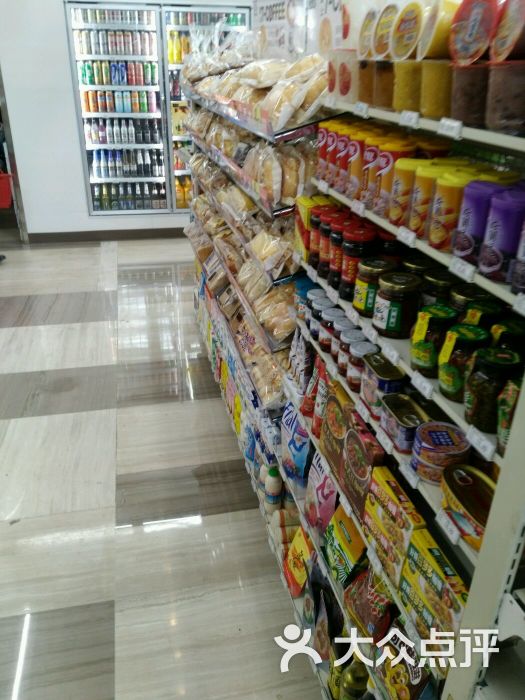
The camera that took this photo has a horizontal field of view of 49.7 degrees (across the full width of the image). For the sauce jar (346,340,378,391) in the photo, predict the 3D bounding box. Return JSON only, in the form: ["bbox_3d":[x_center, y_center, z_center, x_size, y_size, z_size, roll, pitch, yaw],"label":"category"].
[{"bbox_3d":[0.201,0.036,1.135,0.056,0.087,0.056,1,27,0],"label":"sauce jar"}]

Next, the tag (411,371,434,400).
[{"bbox_3d":[0.317,0.069,1.123,0.006,0.028,0.070,9,24,-20],"label":"tag"}]

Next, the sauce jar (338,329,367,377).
[{"bbox_3d":[0.188,0.008,1.191,0.055,0.087,0.055,1,27,0],"label":"sauce jar"}]

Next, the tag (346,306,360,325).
[{"bbox_3d":[0.189,-0.073,1.182,0.006,0.019,0.062,9,23,-19],"label":"tag"}]

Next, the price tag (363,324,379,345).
[{"bbox_3d":[0.255,-0.037,1.338,0.006,0.028,0.070,9,24,-20],"label":"price tag"}]

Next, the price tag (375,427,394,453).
[{"bbox_3d":[0.216,0.162,1.002,0.005,0.020,0.057,6,25,-17],"label":"price tag"}]

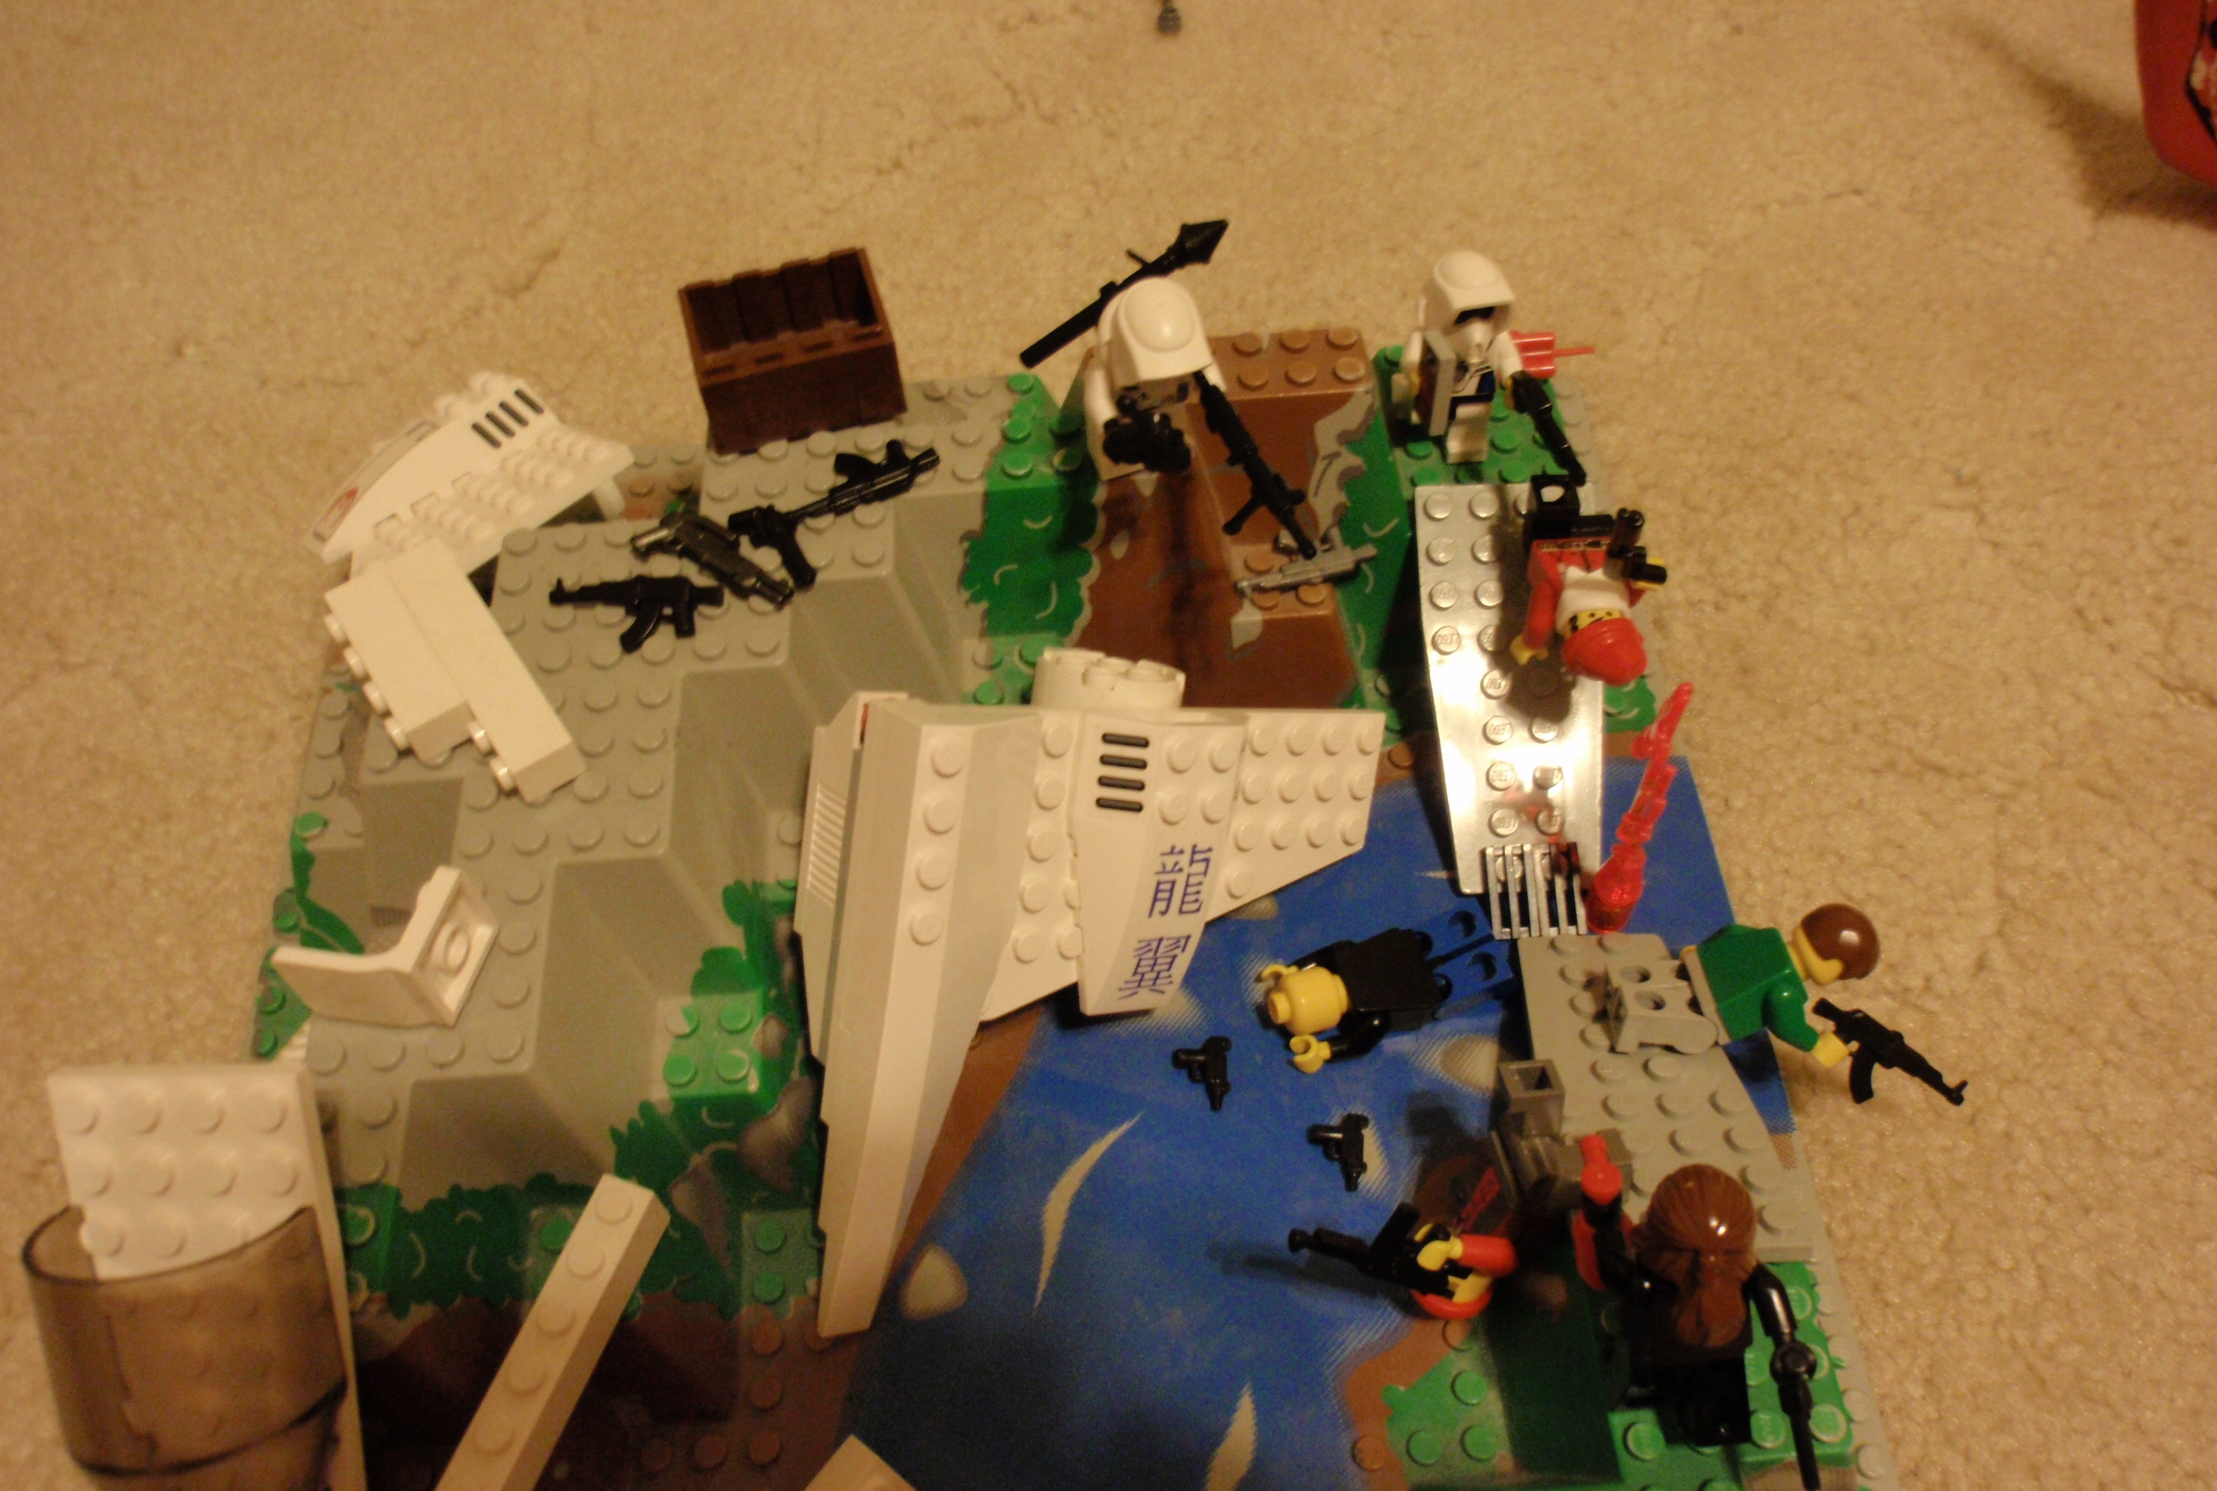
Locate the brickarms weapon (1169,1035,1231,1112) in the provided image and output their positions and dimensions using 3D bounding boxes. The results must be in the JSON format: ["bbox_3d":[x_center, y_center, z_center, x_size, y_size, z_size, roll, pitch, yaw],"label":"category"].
[{"bbox_3d":[0.015,0.053,0.292,0.010,0.003,0.013,2,56,5],"label":"brickarms weapon"}]

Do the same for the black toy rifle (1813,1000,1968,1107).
[{"bbox_3d":[0.122,0.052,0.284,0.027,0.004,0.013,33,64,23],"label":"black toy rifle"}]

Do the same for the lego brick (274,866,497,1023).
[{"bbox_3d":[-0.096,0.026,0.238,0.021,0.016,0.016,6,56,8],"label":"lego brick"}]

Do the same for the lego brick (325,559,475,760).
[{"bbox_3d":[-0.107,-0.012,0.270,0.011,0.008,0.032,-31,59,-16],"label":"lego brick"}]

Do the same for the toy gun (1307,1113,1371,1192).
[{"bbox_3d":[0.036,0.064,0.283,0.010,0.003,0.013,4,56,6],"label":"toy gun"}]

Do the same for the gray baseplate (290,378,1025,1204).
[{"bbox_3d":[-0.079,0.008,0.295,0.141,0.059,0.173,-5,56,0],"label":"gray baseplate"}]

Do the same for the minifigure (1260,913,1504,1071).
[{"bbox_3d":[0.046,0.039,0.294,0.041,0.013,0.022,-13,56,-7],"label":"minifigure"}]

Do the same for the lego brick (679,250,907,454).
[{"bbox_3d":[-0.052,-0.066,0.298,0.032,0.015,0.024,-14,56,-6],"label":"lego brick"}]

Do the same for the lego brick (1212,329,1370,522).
[{"bbox_3d":[0.029,-0.053,0.312,0.031,0.030,0.023,-5,56,0],"label":"lego brick"}]

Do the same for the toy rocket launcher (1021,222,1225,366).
[{"bbox_3d":[0.003,-0.073,0.288,0.046,0.007,0.011,-38,62,-20],"label":"toy rocket launcher"}]

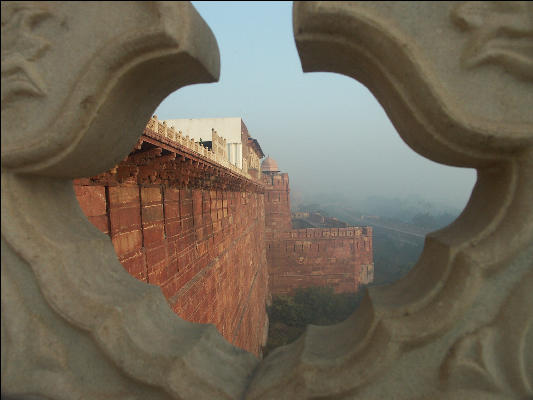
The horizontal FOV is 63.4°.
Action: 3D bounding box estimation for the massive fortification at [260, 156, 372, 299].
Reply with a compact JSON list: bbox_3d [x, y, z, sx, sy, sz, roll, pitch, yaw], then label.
[{"bbox_3d":[9.700,5.600,92.000,23.500,28.500,17.000,0,0,-4],"label":"massive fortification"}]

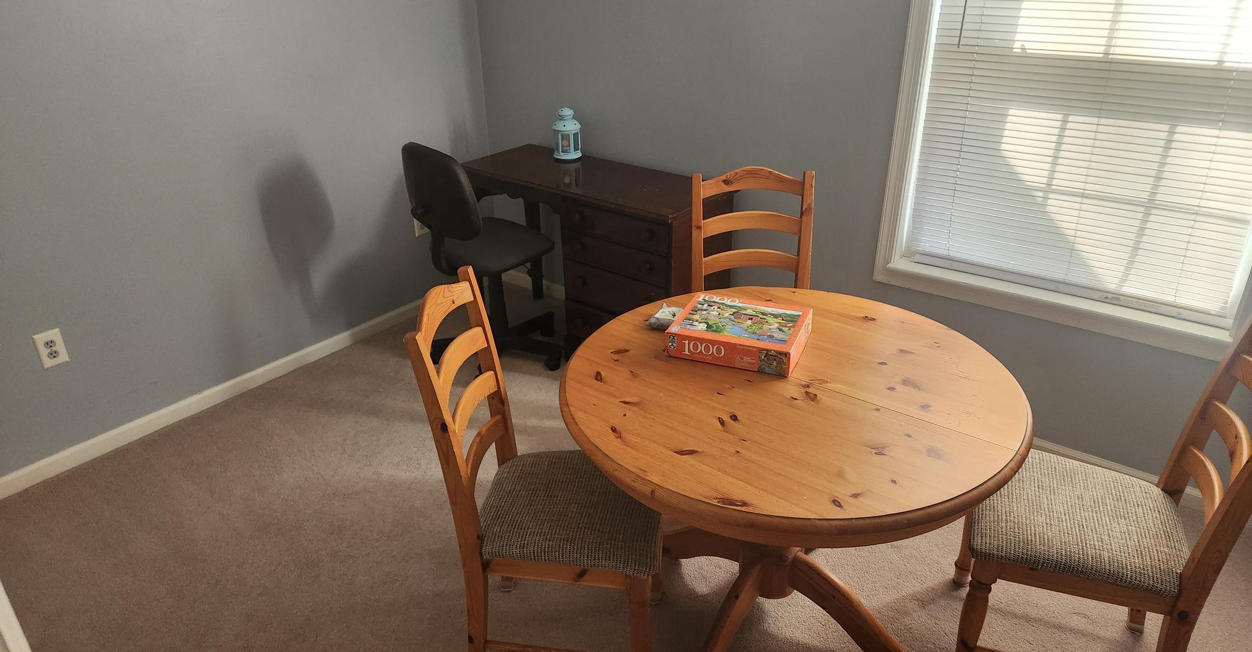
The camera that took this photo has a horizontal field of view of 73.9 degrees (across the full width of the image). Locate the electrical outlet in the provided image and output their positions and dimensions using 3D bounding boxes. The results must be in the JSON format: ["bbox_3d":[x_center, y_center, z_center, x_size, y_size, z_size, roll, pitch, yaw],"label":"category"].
[{"bbox_3d":[-1.929,0.079,2.796,0.007,0.122,0.078,18,31,34],"label":"electrical outlet"}]

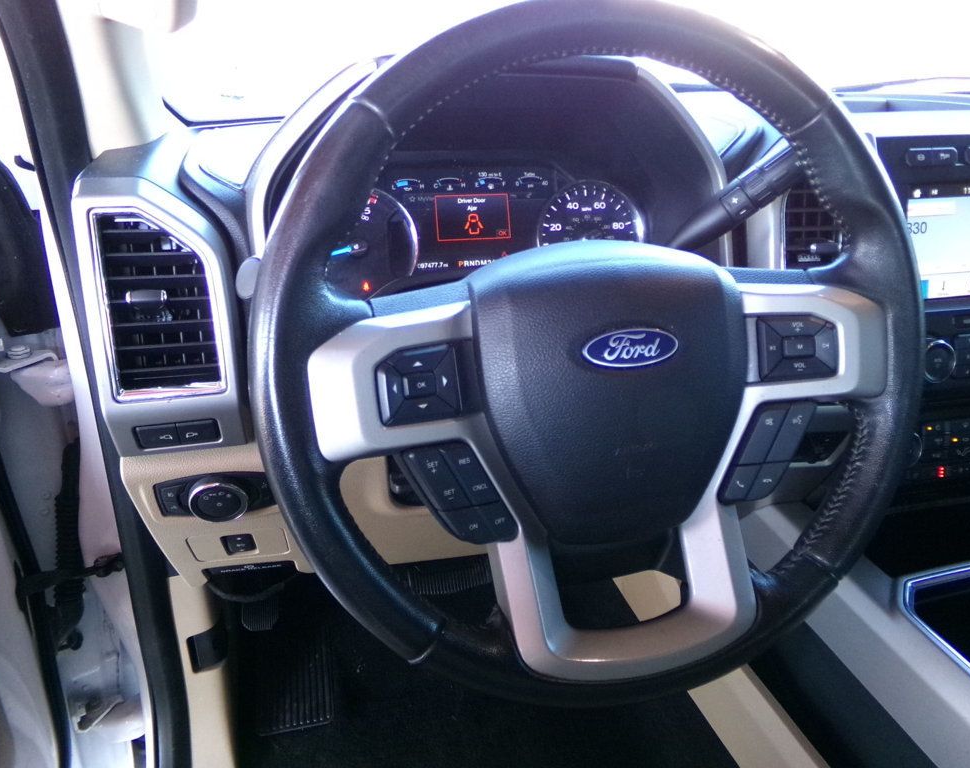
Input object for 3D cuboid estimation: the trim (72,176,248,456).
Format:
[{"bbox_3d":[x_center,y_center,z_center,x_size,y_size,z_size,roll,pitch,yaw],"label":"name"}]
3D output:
[{"bbox_3d":[-0.234,-0.049,0.524,0.100,0.197,0.045,-5,6,-13],"label":"trim"}]

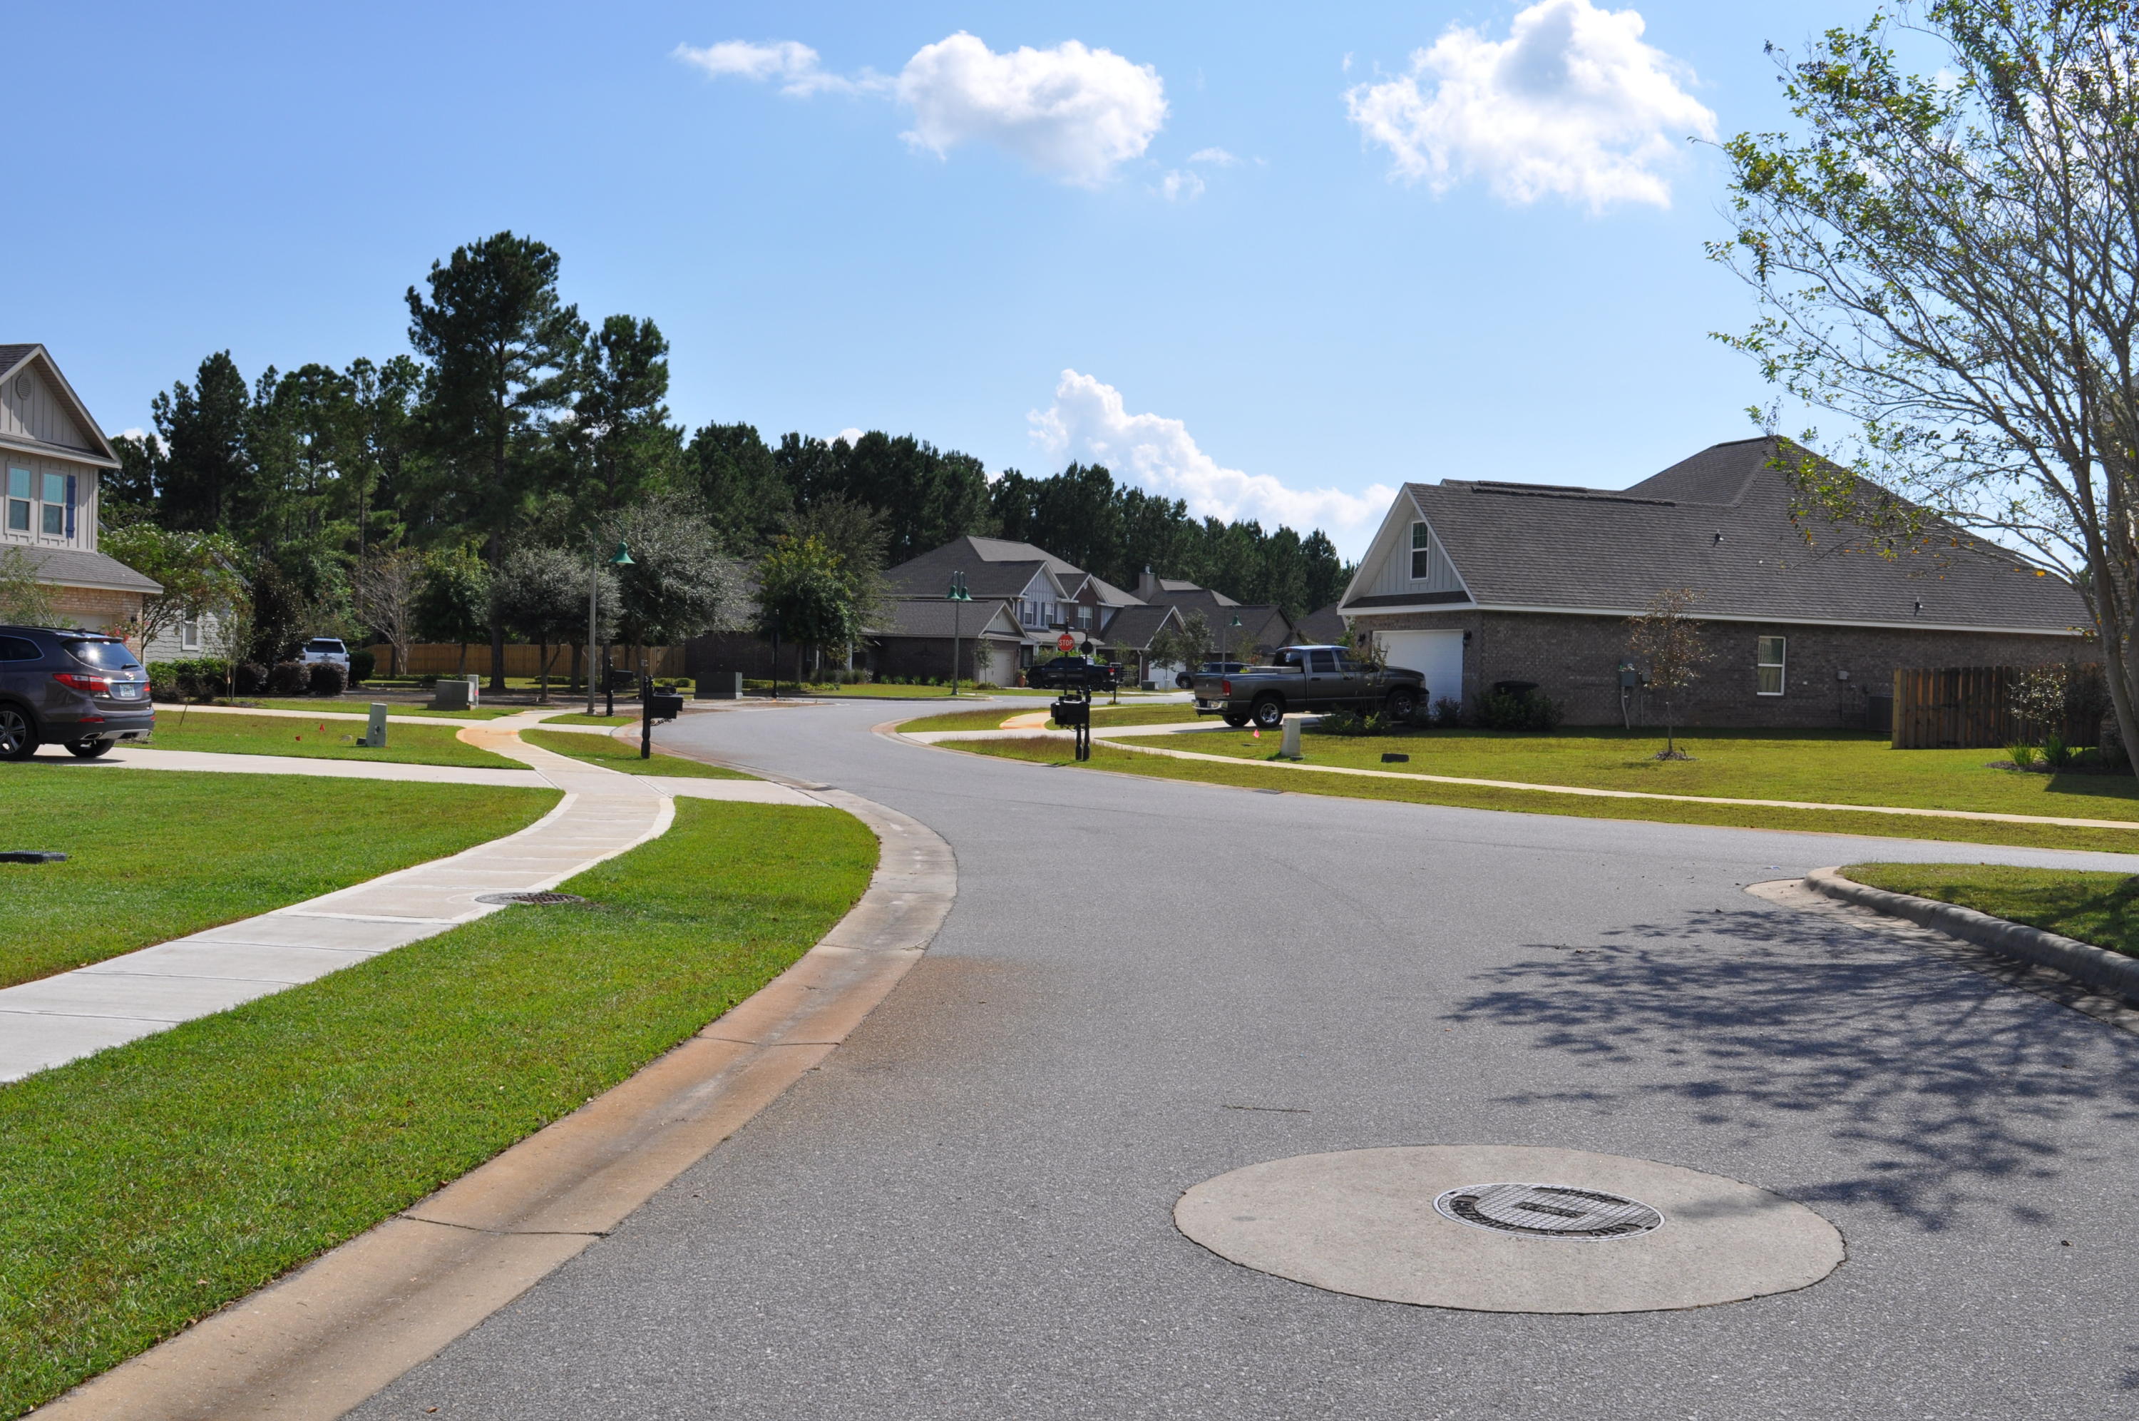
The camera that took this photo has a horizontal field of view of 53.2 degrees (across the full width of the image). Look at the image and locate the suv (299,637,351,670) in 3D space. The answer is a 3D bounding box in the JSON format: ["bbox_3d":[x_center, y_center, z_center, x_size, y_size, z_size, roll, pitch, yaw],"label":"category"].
[{"bbox_3d":[-28.588,-1.945,82.000,1.920,1.780,4.750,1,1,-16],"label":"suv"}]

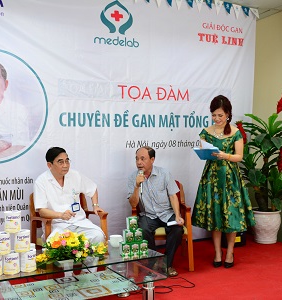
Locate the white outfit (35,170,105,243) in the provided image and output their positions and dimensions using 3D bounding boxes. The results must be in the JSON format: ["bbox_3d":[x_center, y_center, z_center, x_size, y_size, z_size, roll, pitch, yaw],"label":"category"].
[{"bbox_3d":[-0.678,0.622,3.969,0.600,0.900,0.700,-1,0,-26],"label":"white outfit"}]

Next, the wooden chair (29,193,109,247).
[{"bbox_3d":[-0.701,0.773,4.058,0.580,0.860,0.620,-1,0,-28],"label":"wooden chair"}]

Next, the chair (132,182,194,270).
[{"bbox_3d":[0.214,0.757,4.428,0.580,0.860,0.620,-1,0,0],"label":"chair"}]

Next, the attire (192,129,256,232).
[{"bbox_3d":[0.856,0.284,4.309,0.640,1.000,0.560,-1,0,14],"label":"attire"}]

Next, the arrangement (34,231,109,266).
[{"bbox_3d":[-0.478,0.656,2.898,0.480,0.205,0.280,-1,0,-26],"label":"arrangement"}]

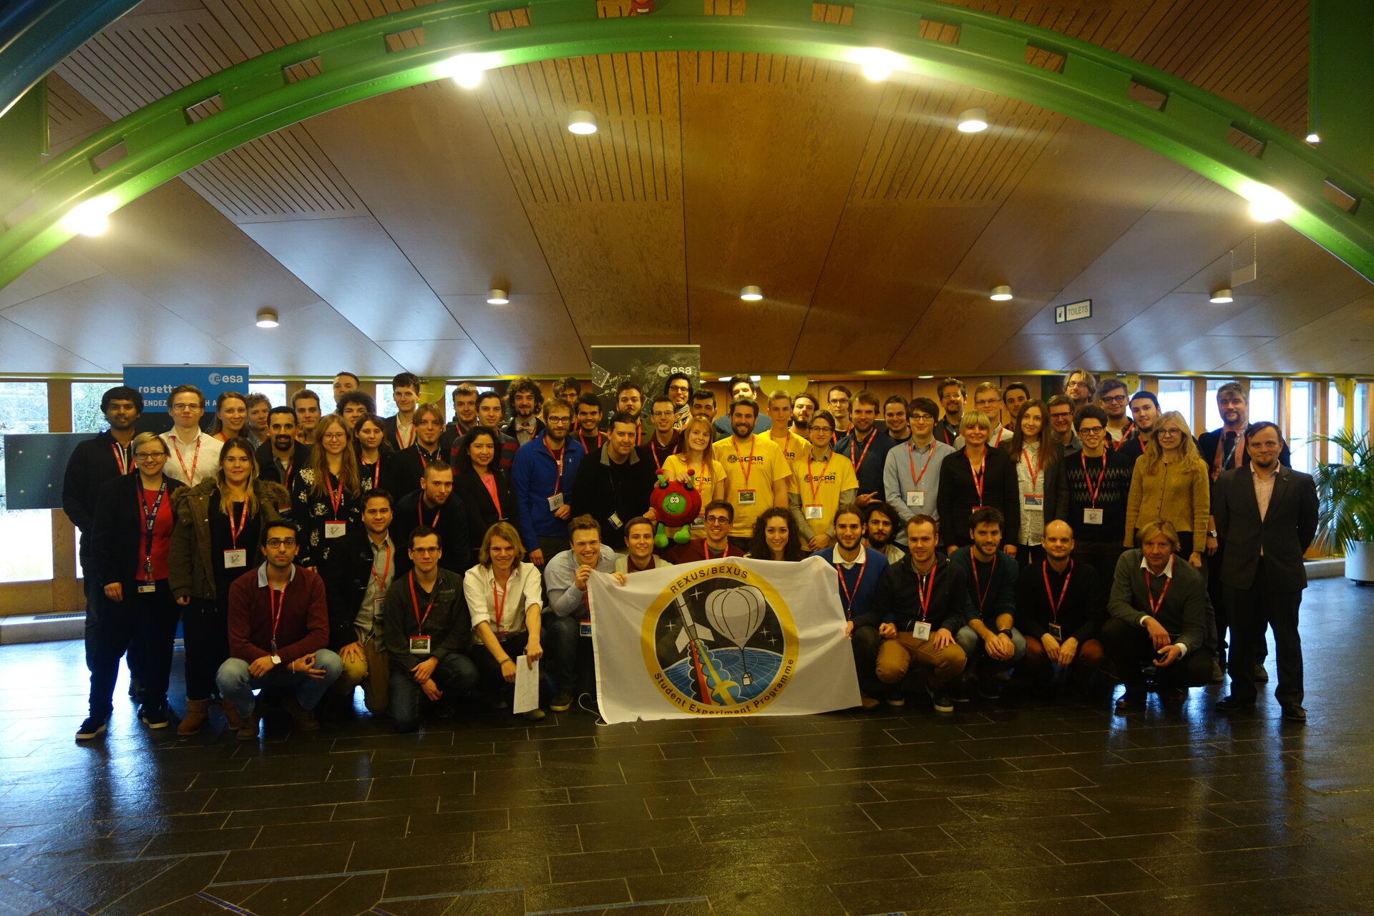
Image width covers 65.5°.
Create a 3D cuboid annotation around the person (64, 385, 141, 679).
[{"bbox_3d":[-3.466,0.503,6.541,0.580,1.883,0.400,-1,2,-20],"label":"person"}]

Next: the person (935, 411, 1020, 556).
[{"bbox_3d":[1.915,0.536,7.022,0.520,1.706,0.340,0,2,12],"label":"person"}]

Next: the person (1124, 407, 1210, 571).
[{"bbox_3d":[2.960,0.547,6.600,0.520,1.677,0.320,0,2,17],"label":"person"}]

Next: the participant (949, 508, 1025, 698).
[{"bbox_3d":[1.805,0.849,6.430,0.490,1.103,0.680,0,2,11],"label":"participant"}]

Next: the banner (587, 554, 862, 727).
[{"bbox_3d":[0.213,1.016,6.150,1.520,0.907,0.140,0,2,-8],"label":"banner"}]

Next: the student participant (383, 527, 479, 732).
[{"bbox_3d":[-1.425,0.909,5.950,0.540,1.070,0.660,-1,2,-9],"label":"student participant"}]

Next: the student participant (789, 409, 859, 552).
[{"bbox_3d":[0.897,0.562,7.000,0.480,1.757,0.360,0,2,6],"label":"student participant"}]

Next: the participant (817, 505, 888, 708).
[{"bbox_3d":[0.987,0.840,6.320,0.520,1.143,0.660,0,2,6],"label":"participant"}]

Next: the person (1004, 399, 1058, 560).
[{"bbox_3d":[2.256,0.505,6.941,0.460,1.768,0.340,0,2,14],"label":"person"}]

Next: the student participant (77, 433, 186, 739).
[{"bbox_3d":[-3.043,0.667,5.876,0.540,1.594,0.420,-1,2,-22],"label":"student participant"}]

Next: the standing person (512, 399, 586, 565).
[{"bbox_3d":[-0.870,0.536,6.850,0.490,1.828,0.360,-1,2,-14],"label":"standing person"}]

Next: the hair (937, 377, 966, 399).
[{"bbox_3d":[1.836,-0.470,7.400,0.200,0.169,0.220,0,2,12],"label":"hair"}]

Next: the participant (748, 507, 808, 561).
[{"bbox_3d":[0.547,0.850,6.450,0.470,1.123,0.600,-1,2,0],"label":"participant"}]

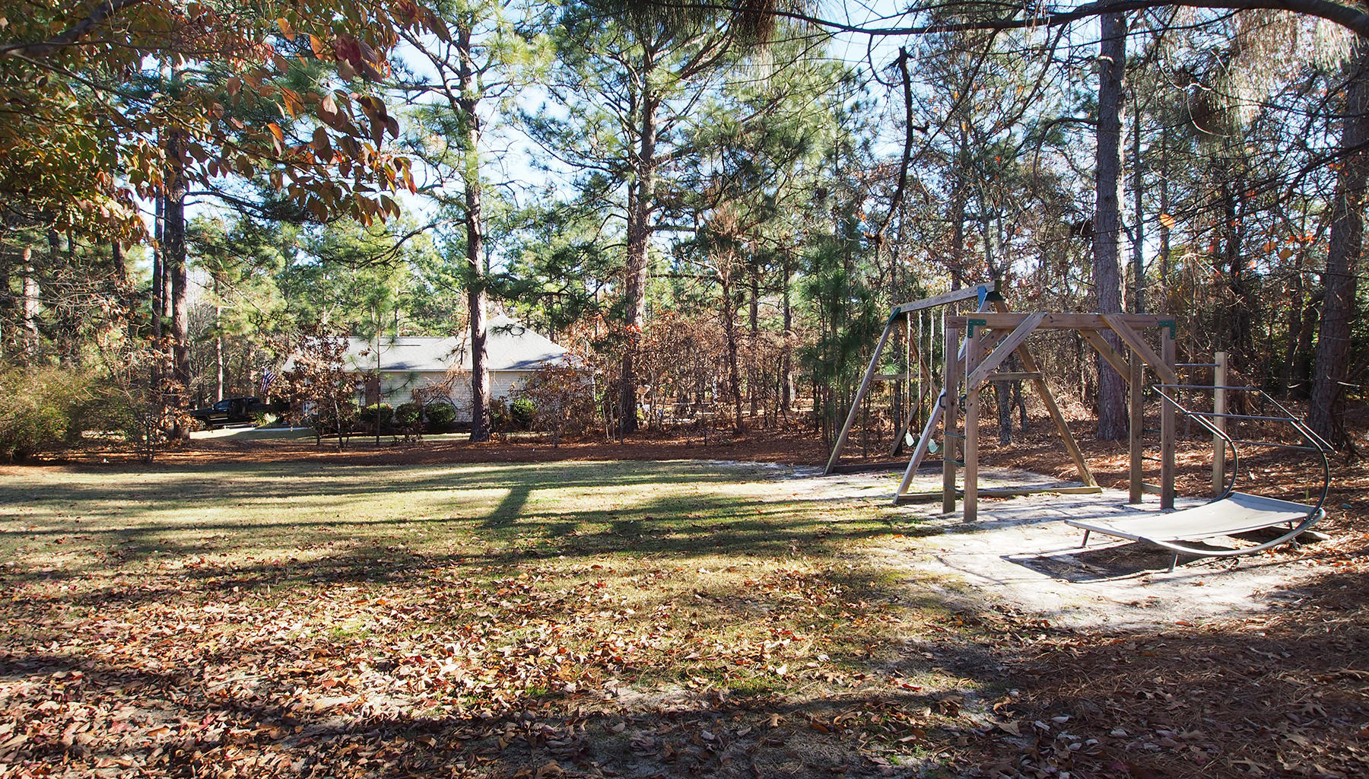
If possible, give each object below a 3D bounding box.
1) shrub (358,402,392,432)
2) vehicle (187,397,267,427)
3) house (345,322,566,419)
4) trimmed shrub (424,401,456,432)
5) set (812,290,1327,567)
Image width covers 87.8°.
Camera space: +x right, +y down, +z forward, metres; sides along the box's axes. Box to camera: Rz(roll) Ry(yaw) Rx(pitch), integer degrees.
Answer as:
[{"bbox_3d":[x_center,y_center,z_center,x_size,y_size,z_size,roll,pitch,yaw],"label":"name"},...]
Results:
[{"bbox_3d":[-15.197,1.341,35.000,1.650,1.400,1.500,0,1,0],"label":"shrub"},{"bbox_3d":[-28.046,1.457,44.500,5.500,1.850,1.950,0,1,-26],"label":"vehicle"},{"bbox_3d":[-12.300,-1.359,41.985,15.300,6.000,12.000,0,1,0],"label":"house"},{"bbox_3d":[-12.015,1.304,35.000,1.500,1.400,1.450,0,1,0],"label":"trimmed shrub"},{"bbox_3d":[4.300,0.024,8.851,3.800,2.600,5.700,0,1,-10],"label":"set"}]

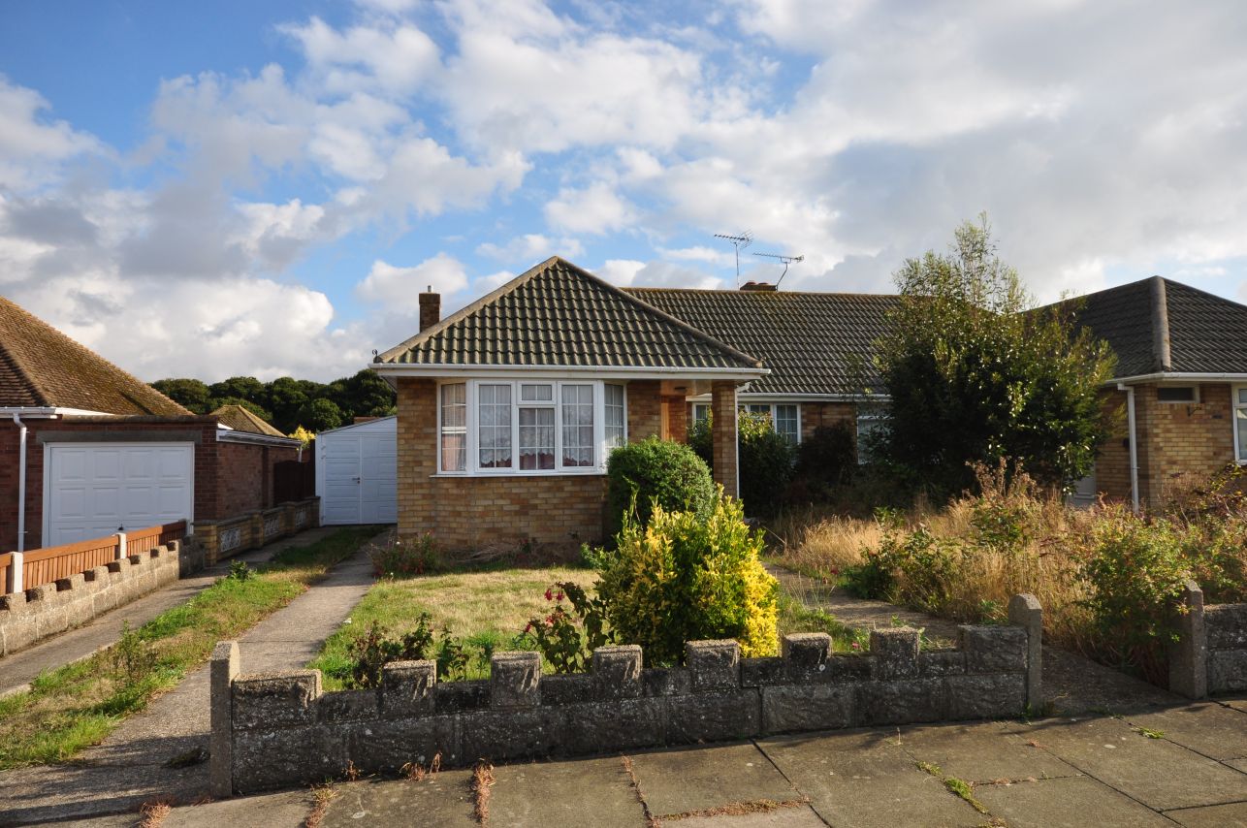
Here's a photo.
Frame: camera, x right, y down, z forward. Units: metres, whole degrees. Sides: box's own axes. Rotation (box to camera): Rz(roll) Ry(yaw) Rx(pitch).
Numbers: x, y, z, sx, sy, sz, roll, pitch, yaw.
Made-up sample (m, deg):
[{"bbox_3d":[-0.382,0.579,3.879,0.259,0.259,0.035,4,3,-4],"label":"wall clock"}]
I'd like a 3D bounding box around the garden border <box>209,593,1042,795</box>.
[{"bbox_3d":[0.193,1.248,3.564,3.900,0.600,0.140,0,-3,-11],"label":"garden border"}]

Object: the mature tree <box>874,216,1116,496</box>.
[{"bbox_3d":[6.429,-0.786,13.202,4.000,5.299,3.700,0,-3,-12],"label":"mature tree"}]

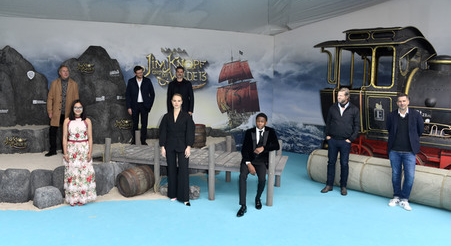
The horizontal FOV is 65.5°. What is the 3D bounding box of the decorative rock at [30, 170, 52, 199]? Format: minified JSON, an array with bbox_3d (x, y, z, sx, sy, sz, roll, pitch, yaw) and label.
[{"bbox_3d":[-3.110,1.014,6.010,0.390,0.480,0.360,-3,8,-20],"label":"decorative rock"}]

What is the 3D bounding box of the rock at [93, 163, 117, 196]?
[{"bbox_3d":[-2.140,0.965,6.185,0.440,0.530,0.400,-1,8,-6],"label":"rock"}]

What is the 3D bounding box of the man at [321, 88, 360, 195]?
[{"bbox_3d":[2.000,0.316,6.168,0.600,1.820,0.400,4,9,28],"label":"man"}]

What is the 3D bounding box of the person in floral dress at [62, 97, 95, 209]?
[{"bbox_3d":[-2.310,0.476,5.584,0.520,1.660,0.360,-2,8,-17],"label":"person in floral dress"}]

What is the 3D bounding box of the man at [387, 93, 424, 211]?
[{"bbox_3d":[2.750,0.440,5.438,0.550,1.770,0.400,3,8,24],"label":"man"}]

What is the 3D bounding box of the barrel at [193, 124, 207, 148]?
[{"bbox_3d":[-0.630,0.240,7.853,0.410,0.520,0.410,0,8,0],"label":"barrel"}]

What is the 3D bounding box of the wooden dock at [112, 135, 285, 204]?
[{"bbox_3d":[-0.512,0.743,6.407,3.200,0.910,1.130,2,8,16],"label":"wooden dock"}]

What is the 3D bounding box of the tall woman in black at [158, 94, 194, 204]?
[{"bbox_3d":[-0.760,0.427,5.608,0.560,1.750,0.400,-1,8,-5],"label":"tall woman in black"}]

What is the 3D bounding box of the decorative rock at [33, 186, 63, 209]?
[{"bbox_3d":[-2.830,1.160,5.566,0.450,0.310,0.360,-3,8,-20],"label":"decorative rock"}]

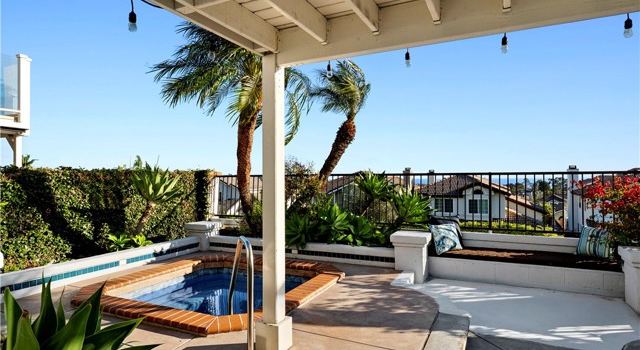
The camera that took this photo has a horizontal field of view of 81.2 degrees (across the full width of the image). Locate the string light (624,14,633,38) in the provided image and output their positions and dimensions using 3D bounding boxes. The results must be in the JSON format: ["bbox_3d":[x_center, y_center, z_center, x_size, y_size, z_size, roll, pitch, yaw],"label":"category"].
[{"bbox_3d":[1.711,-0.829,2.070,0.042,0.140,0.042,0,0,0],"label":"string light"}]

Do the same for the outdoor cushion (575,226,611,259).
[{"bbox_3d":[4.345,1.059,5.878,0.160,0.460,0.450,32,-21,-37],"label":"outdoor cushion"}]

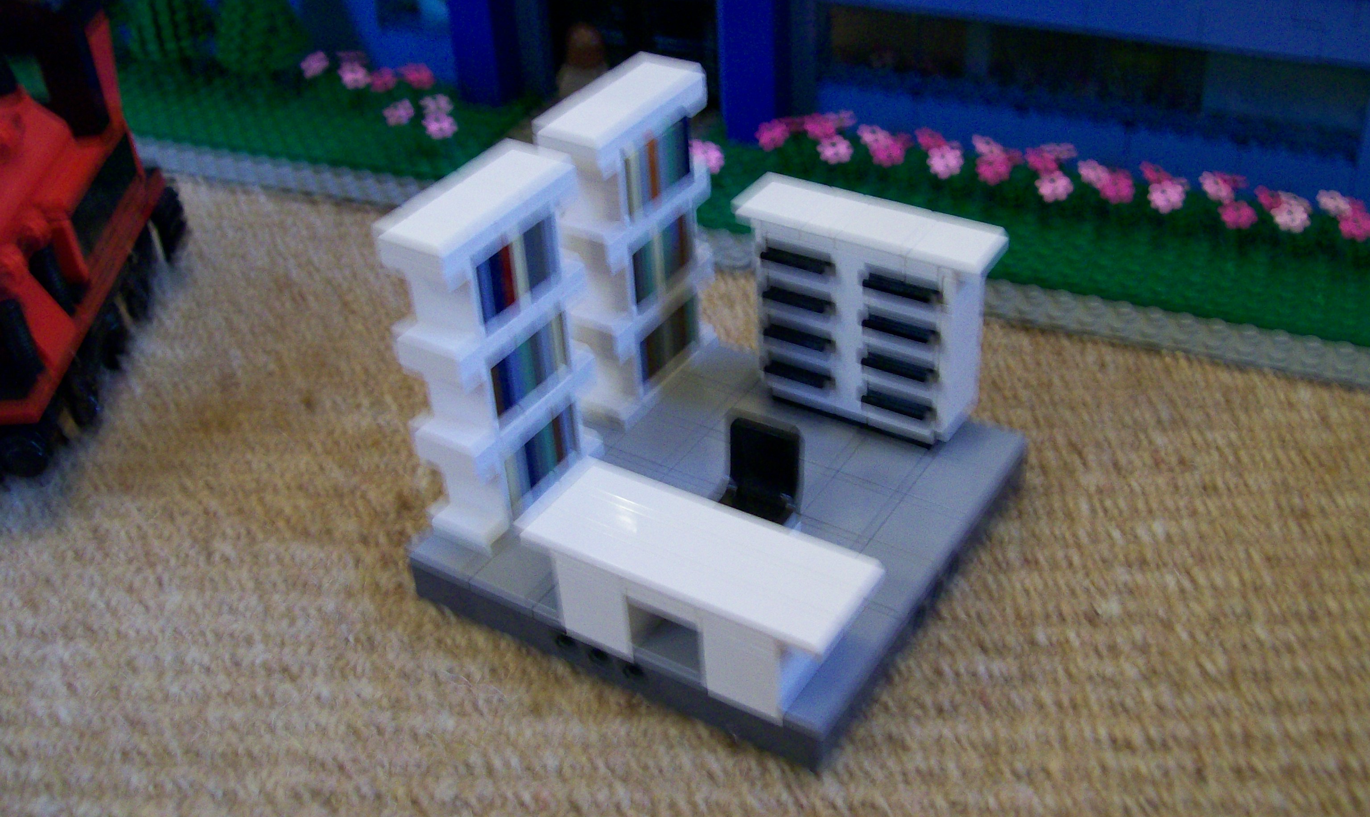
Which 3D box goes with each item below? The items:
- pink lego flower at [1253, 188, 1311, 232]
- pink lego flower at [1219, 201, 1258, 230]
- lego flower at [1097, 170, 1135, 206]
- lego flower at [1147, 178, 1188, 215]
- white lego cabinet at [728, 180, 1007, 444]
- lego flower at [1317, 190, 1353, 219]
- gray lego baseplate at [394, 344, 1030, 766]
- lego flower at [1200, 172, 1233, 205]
[{"bbox_3d":[0.160,-0.053,0.381,0.013,0.009,0.009,13,39,21],"label":"pink lego flower"},{"bbox_3d":[0.146,-0.051,0.375,0.009,0.006,0.009,13,39,21],"label":"pink lego flower"},{"bbox_3d":[0.120,-0.061,0.395,0.009,0.008,0.004,9,-2,17],"label":"lego flower"},{"bbox_3d":[0.130,-0.057,0.385,0.009,0.006,0.009,13,39,21],"label":"lego flower"},{"bbox_3d":[0.039,-0.022,0.319,0.056,0.045,0.019,18,41,27],"label":"white lego cabinet"},{"bbox_3d":[0.169,-0.053,0.371,0.009,0.006,0.009,13,39,21],"label":"lego flower"},{"bbox_3d":[0.009,0.015,0.301,0.096,0.032,0.096,18,41,27],"label":"gray lego baseplate"},{"bbox_3d":[0.142,-0.059,0.381,0.009,0.006,0.009,13,39,21],"label":"lego flower"}]

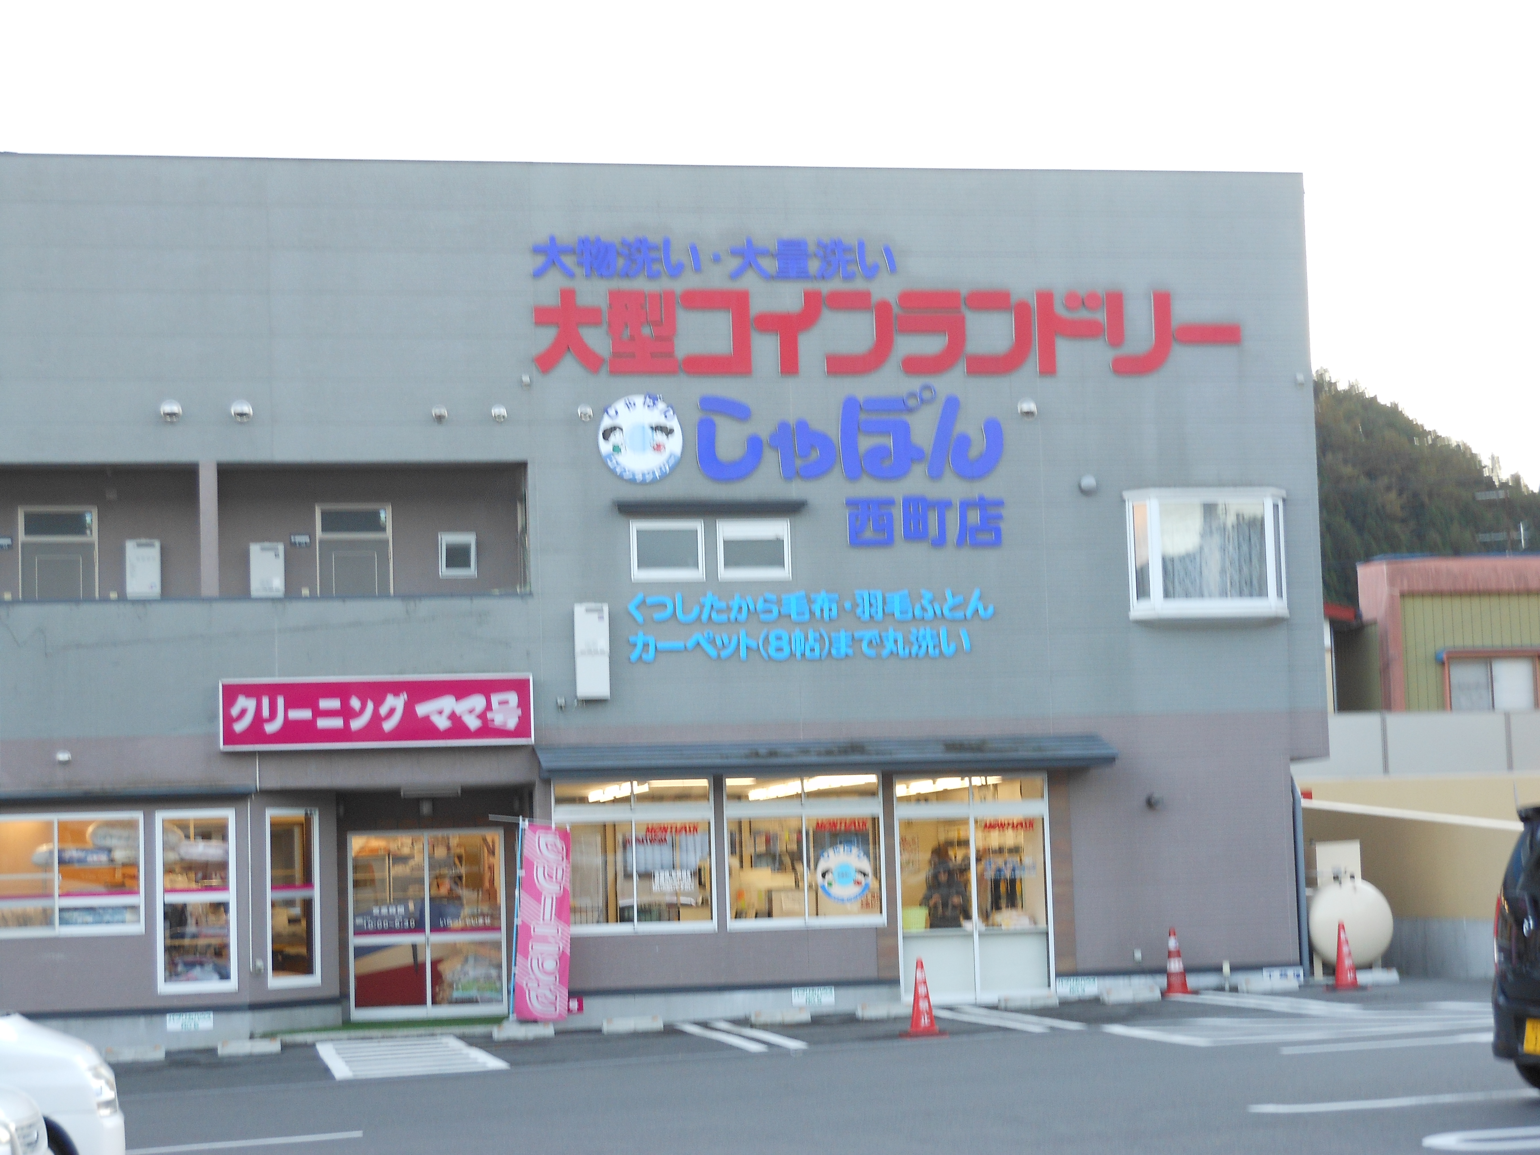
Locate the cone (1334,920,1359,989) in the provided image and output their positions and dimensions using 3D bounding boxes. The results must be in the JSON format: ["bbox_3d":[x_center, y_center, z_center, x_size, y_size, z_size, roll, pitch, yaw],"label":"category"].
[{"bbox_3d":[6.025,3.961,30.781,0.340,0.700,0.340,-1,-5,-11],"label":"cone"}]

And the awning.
[{"bbox_3d":[0.607,1.828,30.291,6.009,0.324,0.700,-1,-5,-11],"label":"awning"}]

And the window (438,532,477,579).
[{"bbox_3d":[-3.318,-0.234,31.216,0.406,0.495,0.100,-1,-5,-11],"label":"window"}]

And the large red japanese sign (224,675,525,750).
[{"bbox_3d":[-3.969,1.358,29.680,3.140,0.739,0.250,-1,-5,-11],"label":"large red japanese sign"}]

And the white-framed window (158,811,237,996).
[{"bbox_3d":[-5.795,3.277,29.686,0.788,1.835,0.100,-1,-5,-11],"label":"white-framed window"}]

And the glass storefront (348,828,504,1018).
[{"bbox_3d":[-3.636,3.683,31.201,1.652,1.991,0.100,-1,-5,-11],"label":"glass storefront"}]

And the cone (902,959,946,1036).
[{"bbox_3d":[1.374,3.778,26.532,0.385,0.700,0.385,-1,-5,-11],"label":"cone"}]

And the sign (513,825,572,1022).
[{"bbox_3d":[-2.277,3.463,29.400,0.560,1.920,0.100,-1,-5,-11],"label":"sign"}]

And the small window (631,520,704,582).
[{"bbox_3d":[-1.081,-0.279,30.955,0.778,0.647,0.100,-1,-5,-11],"label":"small window"}]

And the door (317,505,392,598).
[{"bbox_3d":[-4.378,0.329,30.976,0.800,2.230,0.120,-1,-5,-11],"label":"door"}]

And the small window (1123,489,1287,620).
[{"bbox_3d":[4.737,-0.249,31.499,1.788,1.394,0.300,-1,-5,-11],"label":"small window"}]

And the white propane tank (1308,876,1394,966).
[{"bbox_3d":[6.551,3.886,33.100,0.970,1.030,1.400,-2,-5,0],"label":"white propane tank"}]

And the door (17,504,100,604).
[{"bbox_3d":[-7.353,0.362,30.395,0.795,2.230,0.120,-1,-5,-11],"label":"door"}]

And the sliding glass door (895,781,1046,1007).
[{"bbox_3d":[2.146,3.260,30.827,1.667,2.409,0.120,-1,-5,-11],"label":"sliding glass door"}]

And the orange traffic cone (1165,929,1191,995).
[{"bbox_3d":[4.265,4.002,30.631,0.360,0.700,0.360,-1,-5,-11],"label":"orange traffic cone"}]

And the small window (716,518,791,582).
[{"bbox_3d":[-0.169,-0.292,31.137,0.787,0.647,0.100,-1,-5,-11],"label":"small window"}]

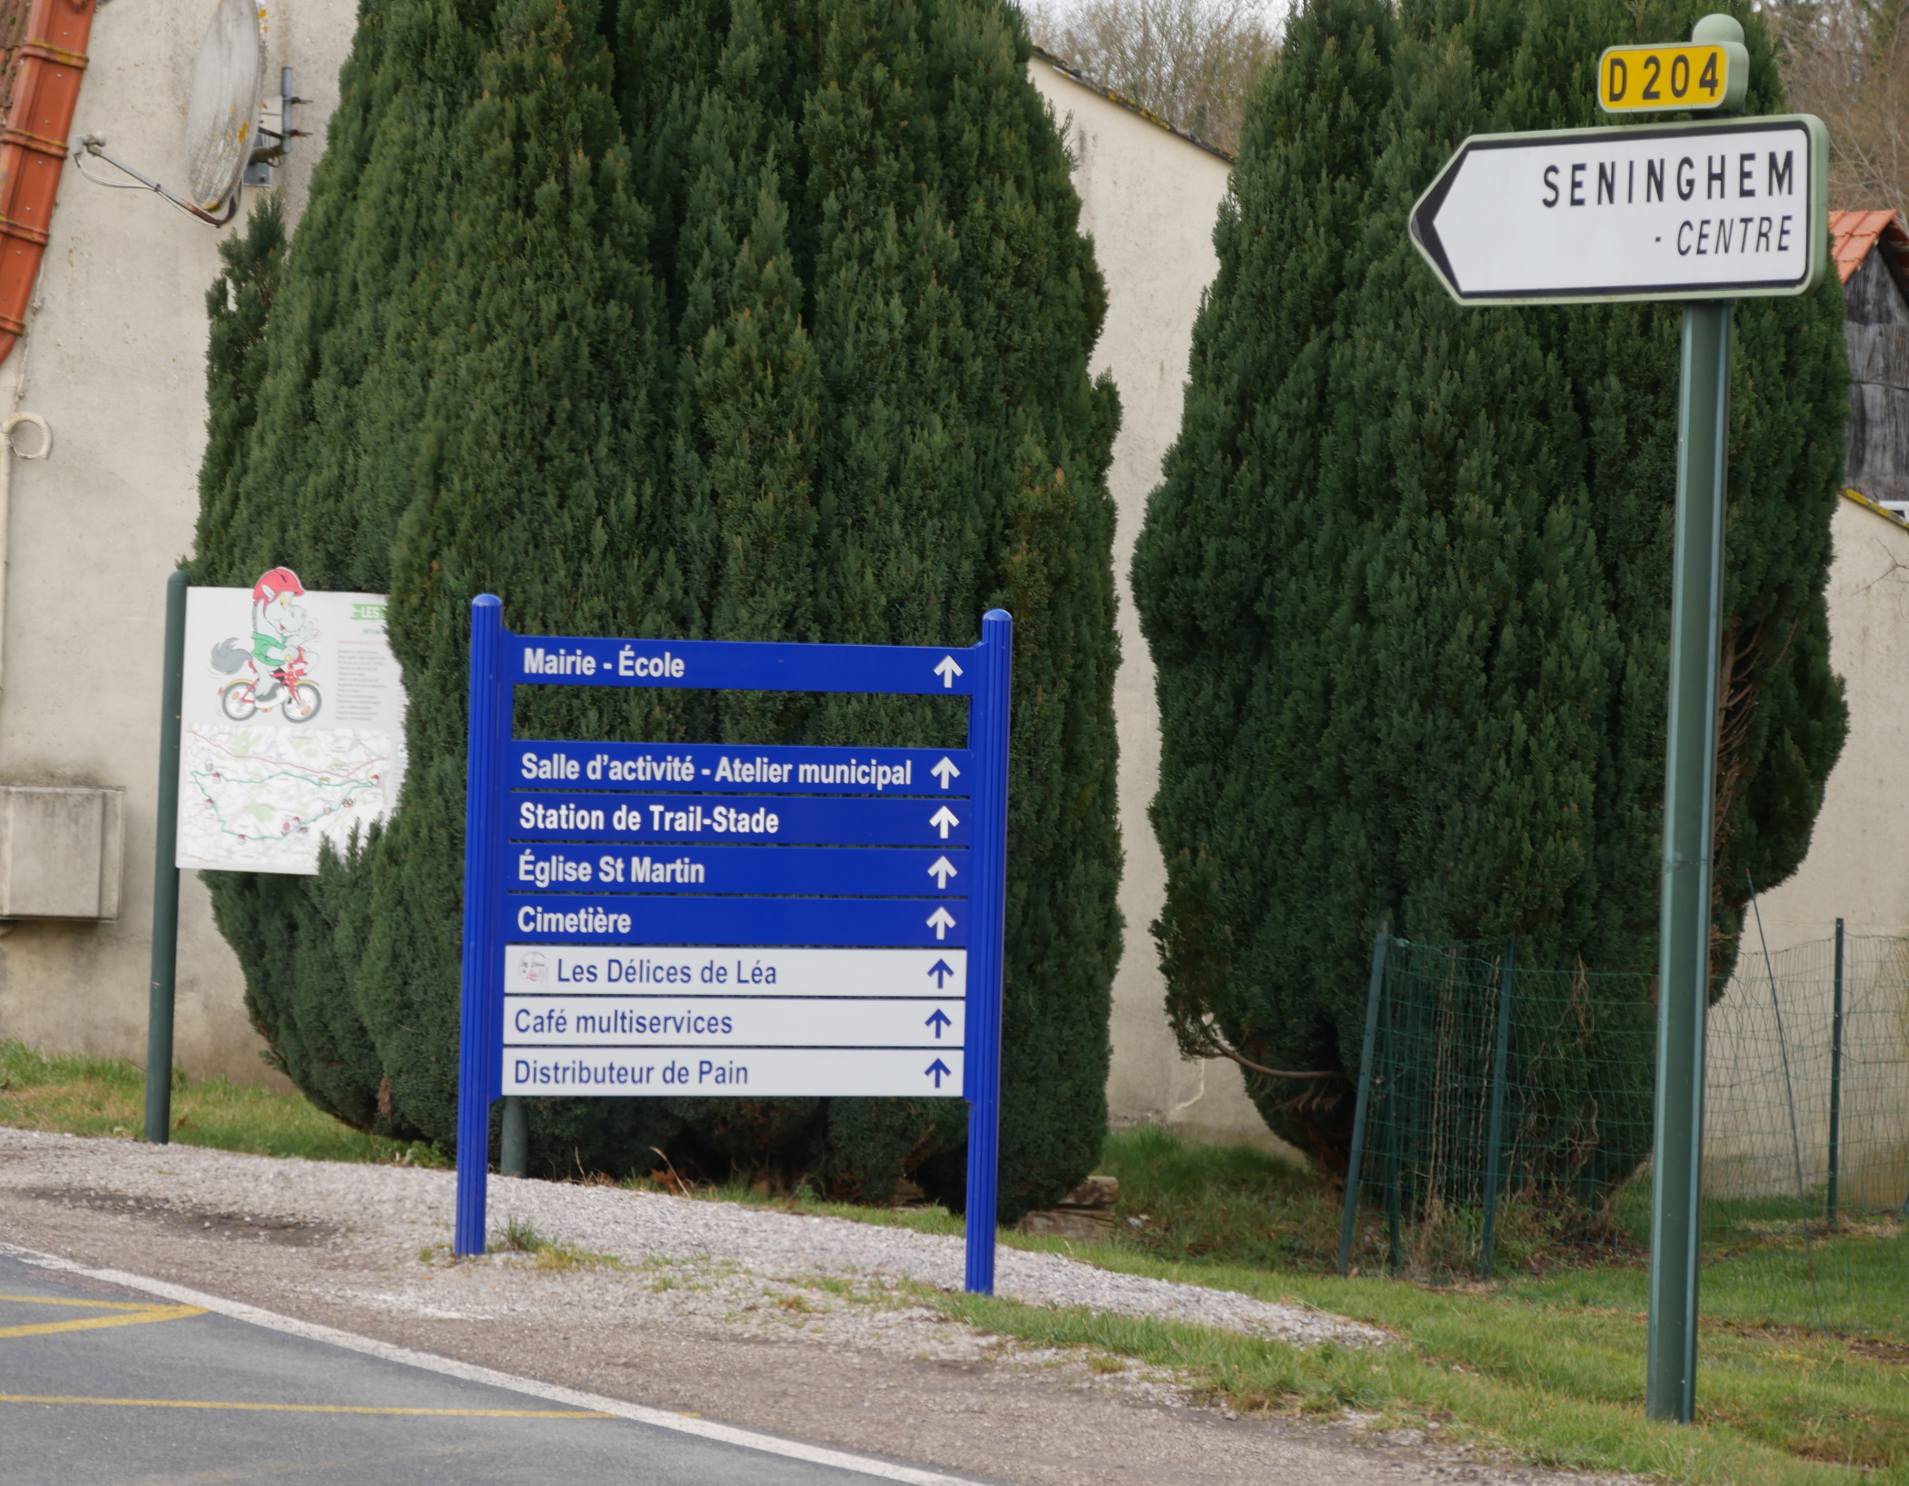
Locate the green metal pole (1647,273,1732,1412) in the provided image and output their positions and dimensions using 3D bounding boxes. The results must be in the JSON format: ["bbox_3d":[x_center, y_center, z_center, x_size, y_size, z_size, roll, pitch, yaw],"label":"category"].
[{"bbox_3d":[1.694,0.188,19.200,0.114,2.750,0.114,2,0,0],"label":"green metal pole"}]

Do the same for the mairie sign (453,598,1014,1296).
[{"bbox_3d":[-0.558,0.530,21.490,1.525,1.785,0.085,1,0,-26],"label":"mairie sign"}]

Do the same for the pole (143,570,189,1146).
[{"bbox_3d":[-2.598,0.381,27.600,0.076,1.890,0.076,2,0,0],"label":"pole"}]

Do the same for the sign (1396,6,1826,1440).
[{"bbox_3d":[1.467,-0.067,19.500,0.180,3.240,1.580,2,0,-32],"label":"sign"}]

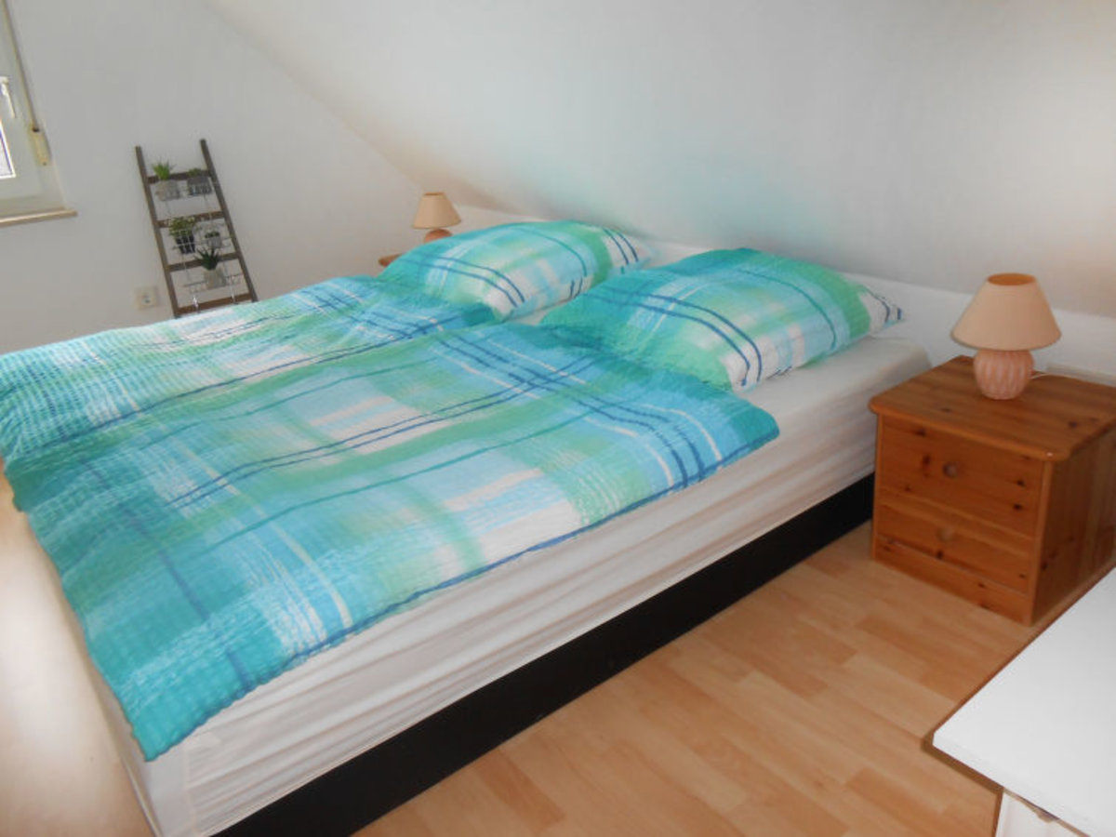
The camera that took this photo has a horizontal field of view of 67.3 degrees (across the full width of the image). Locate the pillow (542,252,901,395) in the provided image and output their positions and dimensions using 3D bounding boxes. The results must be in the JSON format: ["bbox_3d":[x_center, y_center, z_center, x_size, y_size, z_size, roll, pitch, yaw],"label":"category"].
[{"bbox_3d":[0.455,-0.337,2.448,0.660,0.195,0.770,-20,27,-32],"label":"pillow"}]

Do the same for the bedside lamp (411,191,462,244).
[{"bbox_3d":[-0.552,-0.889,3.849,0.215,0.265,0.215,-20,27,-32],"label":"bedside lamp"}]

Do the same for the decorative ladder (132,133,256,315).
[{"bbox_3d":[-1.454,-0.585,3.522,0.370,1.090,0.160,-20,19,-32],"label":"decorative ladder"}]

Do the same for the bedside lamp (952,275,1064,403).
[{"bbox_3d":[1.006,-0.180,1.887,0.217,0.270,0.217,-20,27,-32],"label":"bedside lamp"}]

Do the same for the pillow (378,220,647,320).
[{"bbox_3d":[-0.180,-0.608,3.253,0.660,0.195,0.790,-20,27,-32],"label":"pillow"}]

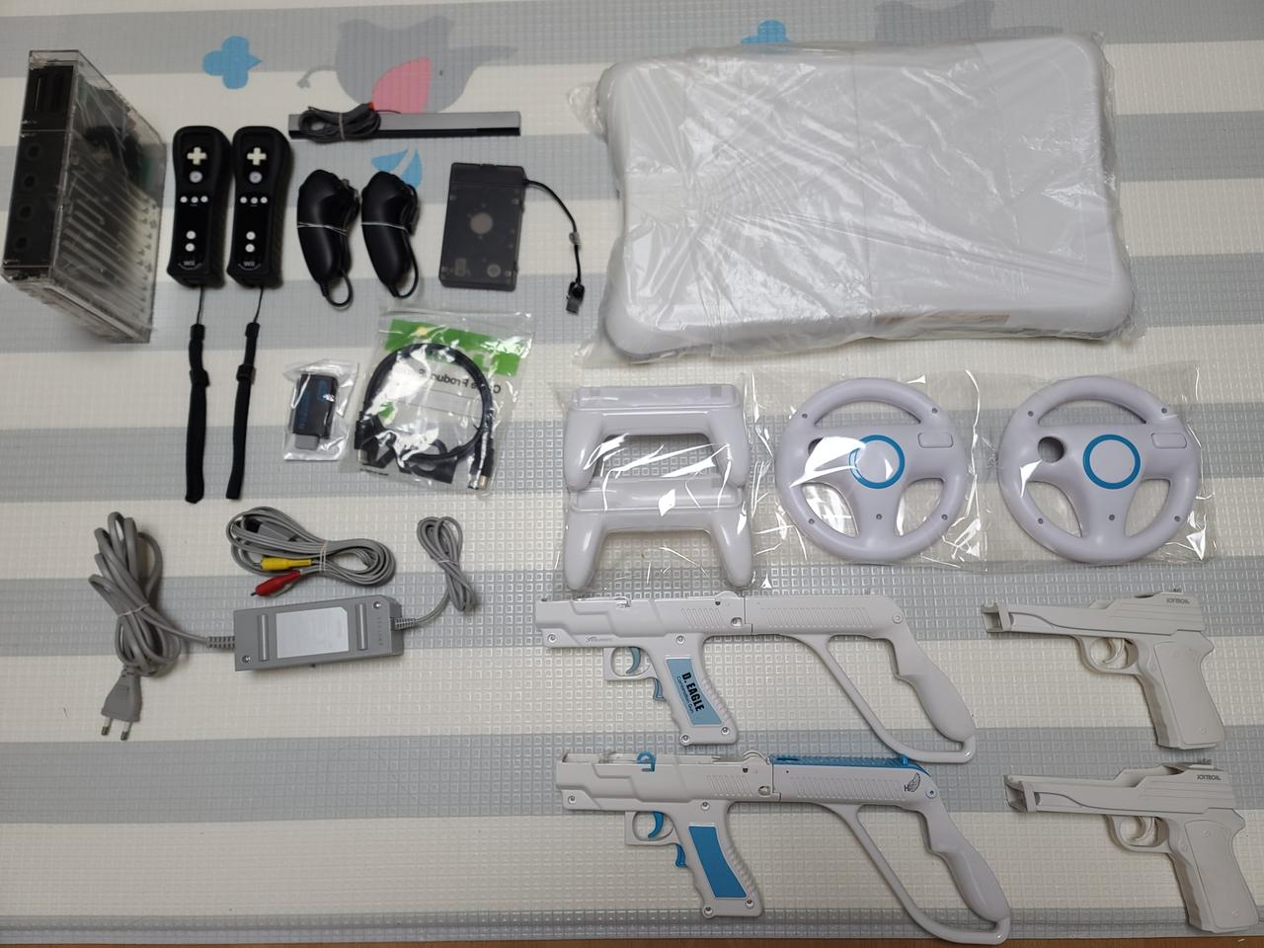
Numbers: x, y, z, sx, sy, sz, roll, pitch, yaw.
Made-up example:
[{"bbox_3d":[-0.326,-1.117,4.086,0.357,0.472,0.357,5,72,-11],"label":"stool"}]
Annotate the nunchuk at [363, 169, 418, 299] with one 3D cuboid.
[{"bbox_3d":[-0.245,-0.245,0.923,0.053,0.040,0.130,-6,81,0],"label":"nunchuk"}]

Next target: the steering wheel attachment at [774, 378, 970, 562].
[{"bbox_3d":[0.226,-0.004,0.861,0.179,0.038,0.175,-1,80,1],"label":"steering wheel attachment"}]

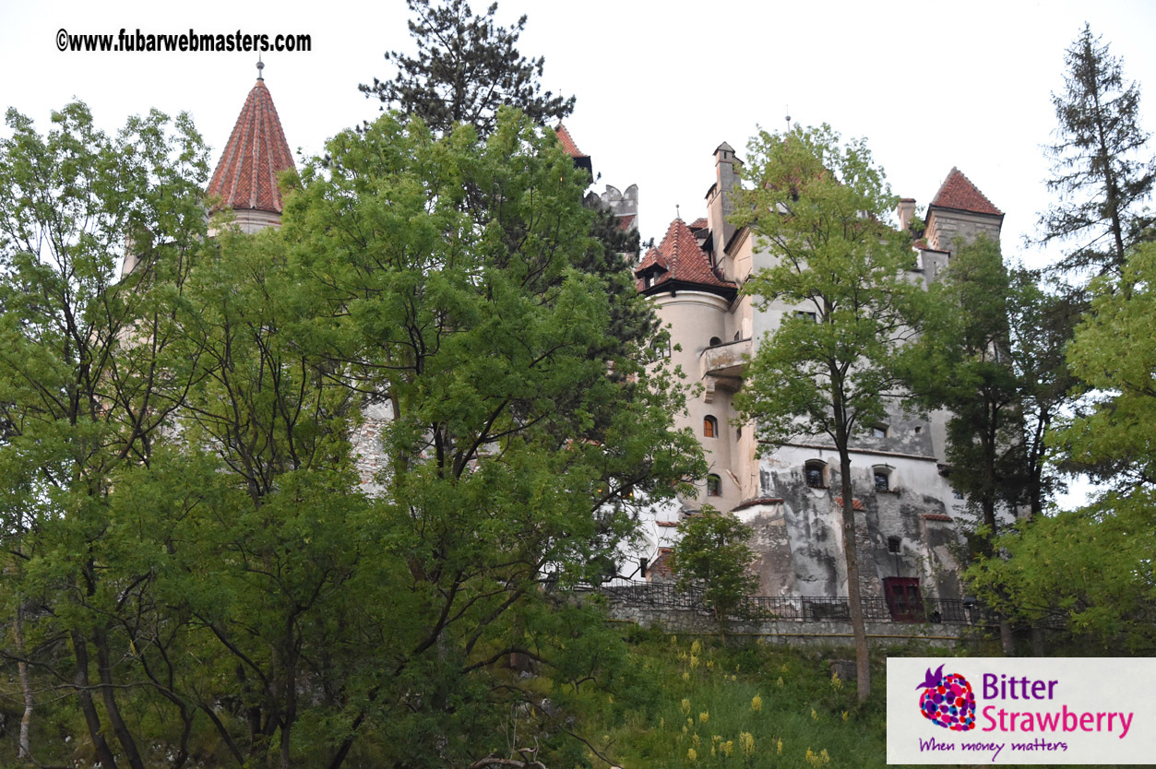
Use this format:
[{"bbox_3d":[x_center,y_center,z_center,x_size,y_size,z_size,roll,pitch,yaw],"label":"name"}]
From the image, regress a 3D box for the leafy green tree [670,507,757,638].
[{"bbox_3d":[6.200,8.600,95.420,3.970,6.180,3.770,-1,-20,0],"label":"leafy green tree"}]

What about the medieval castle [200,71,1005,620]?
[{"bbox_3d":[0.810,0.720,114.880,42.000,30.000,25.000,3,-21,-8],"label":"medieval castle"}]

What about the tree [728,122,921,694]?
[{"bbox_3d":[10.380,0.560,87.180,8.000,25.600,7.600,-1,-20,0],"label":"tree"}]

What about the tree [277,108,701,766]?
[{"bbox_3d":[-3.010,1.130,71.030,14.400,23.700,13.680,-1,-20,0],"label":"tree"}]

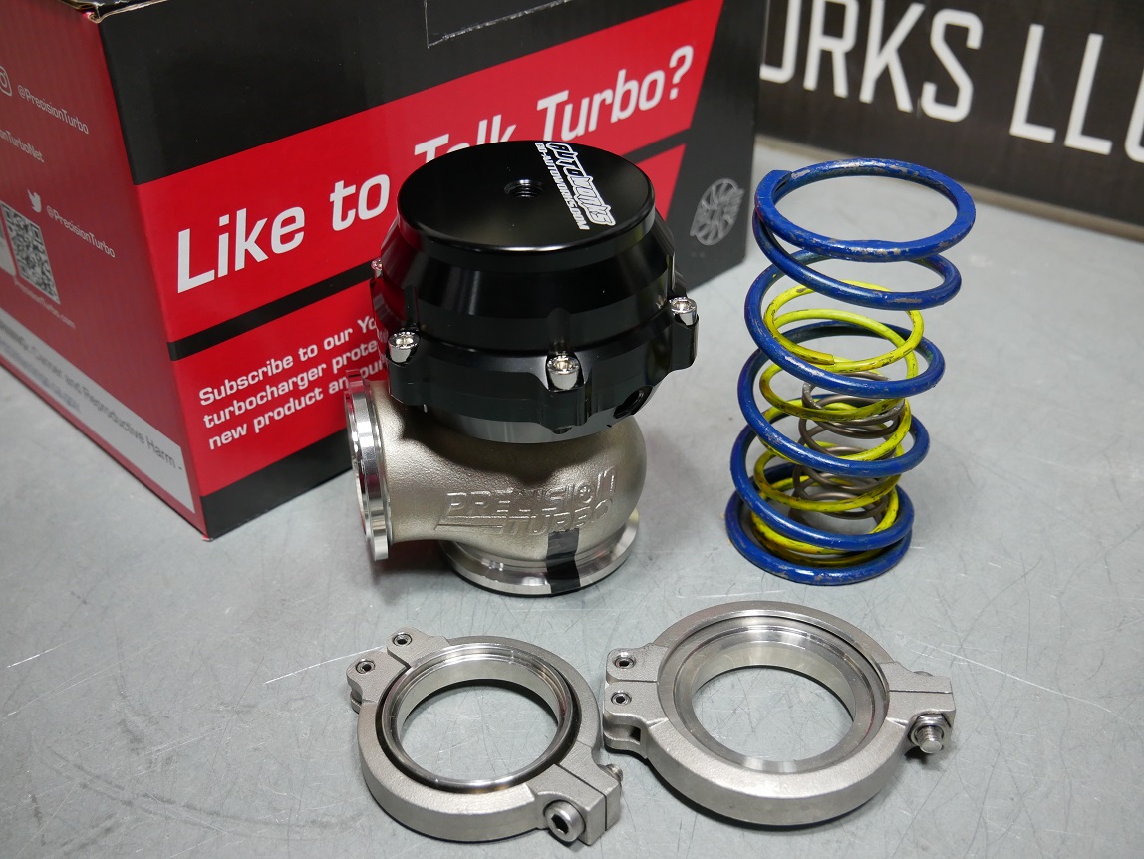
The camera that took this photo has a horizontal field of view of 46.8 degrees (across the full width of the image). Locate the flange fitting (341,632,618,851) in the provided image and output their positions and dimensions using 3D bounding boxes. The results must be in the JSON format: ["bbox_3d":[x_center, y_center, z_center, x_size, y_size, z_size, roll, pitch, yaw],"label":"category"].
[{"bbox_3d":[-0.024,0.082,0.358,0.084,0.012,0.064,26,42,32],"label":"flange fitting"}]

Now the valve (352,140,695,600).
[{"bbox_3d":[-0.018,-0.017,0.404,0.100,0.122,0.101,-8,36,-11],"label":"valve"}]

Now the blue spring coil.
[{"bbox_3d":[0.082,-0.017,0.406,0.062,0.117,0.062,0,35,0],"label":"blue spring coil"}]

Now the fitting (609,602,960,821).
[{"bbox_3d":[0.057,0.077,0.364,0.095,0.012,0.073,2,35,3],"label":"fitting"}]

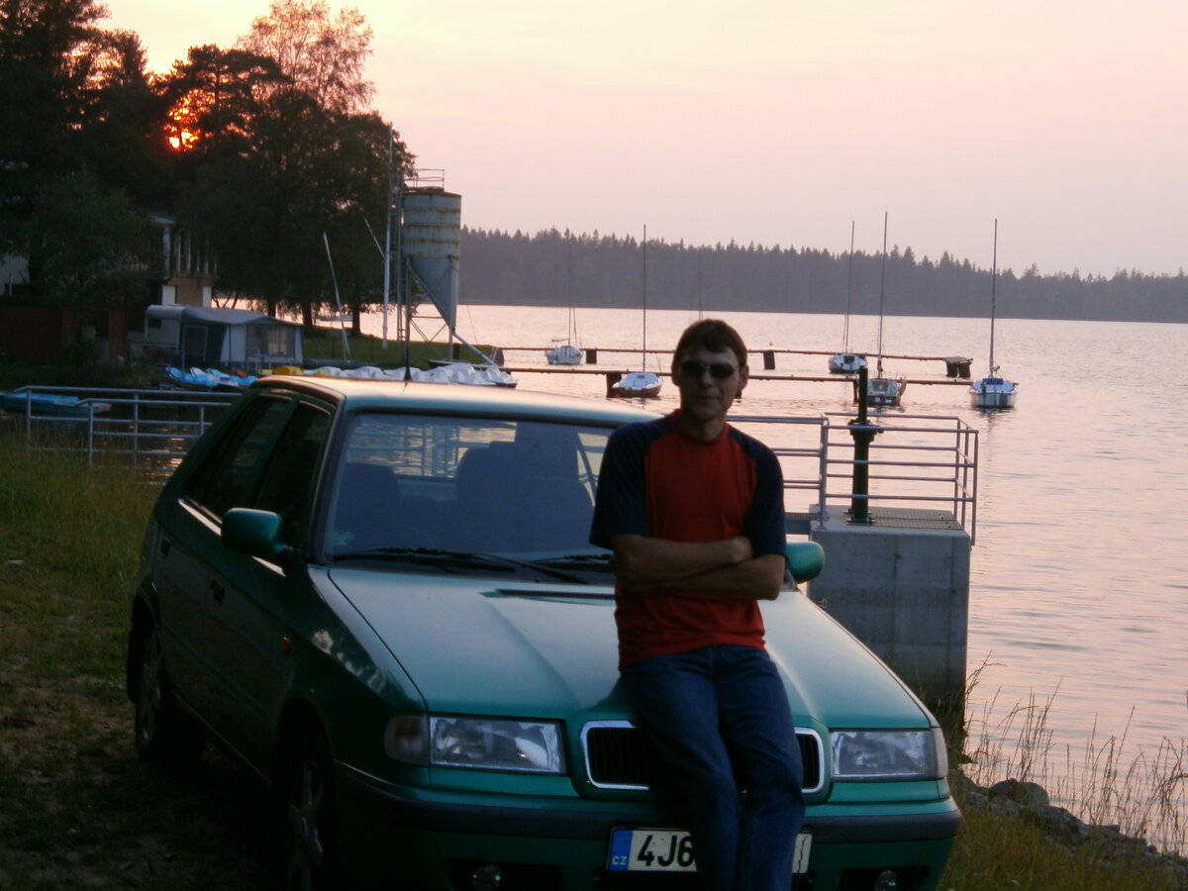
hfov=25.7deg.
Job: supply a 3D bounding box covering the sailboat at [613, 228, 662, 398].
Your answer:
[{"bbox_3d":[2.094,-5.976,115.848,2.000,7.520,5.400,2,3,17],"label":"sailboat"}]

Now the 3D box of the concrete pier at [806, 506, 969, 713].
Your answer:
[{"bbox_3d":[3.294,1.822,29.733,1.690,1.950,3.470,2,3,5],"label":"concrete pier"}]

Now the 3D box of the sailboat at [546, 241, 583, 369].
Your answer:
[{"bbox_3d":[-1.775,-9.172,166.748,2.100,7.910,5.600,2,3,16],"label":"sailboat"}]

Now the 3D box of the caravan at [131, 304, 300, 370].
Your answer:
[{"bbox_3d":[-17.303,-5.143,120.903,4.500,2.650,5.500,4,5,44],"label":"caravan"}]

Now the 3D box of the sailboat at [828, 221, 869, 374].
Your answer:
[{"bbox_3d":[16.174,-9.371,163.732,2.350,9.510,6.600,1,3,-3],"label":"sailboat"}]

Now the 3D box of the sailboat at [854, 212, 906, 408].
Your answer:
[{"bbox_3d":[12.800,-6.116,115.339,2.150,8.370,6.000,2,3,10],"label":"sailboat"}]

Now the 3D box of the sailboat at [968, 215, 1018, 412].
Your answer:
[{"bbox_3d":[17.800,-5.907,115.351,2.050,8.190,6.000,2,3,5],"label":"sailboat"}]

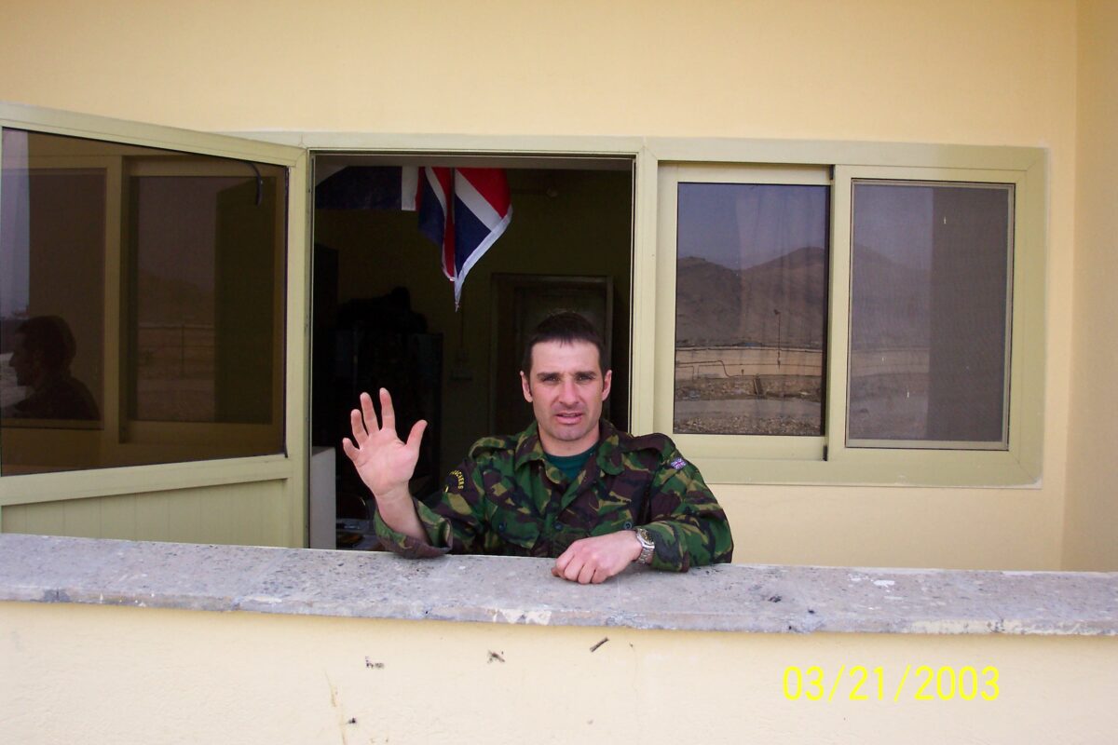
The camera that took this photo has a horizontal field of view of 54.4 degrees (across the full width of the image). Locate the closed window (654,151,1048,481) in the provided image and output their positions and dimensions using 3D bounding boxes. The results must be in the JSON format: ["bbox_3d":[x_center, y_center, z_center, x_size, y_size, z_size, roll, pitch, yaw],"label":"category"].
[{"bbox_3d":[0.828,-0.167,3.197,1.148,0.995,0.100,1,2,2],"label":"closed window"}]

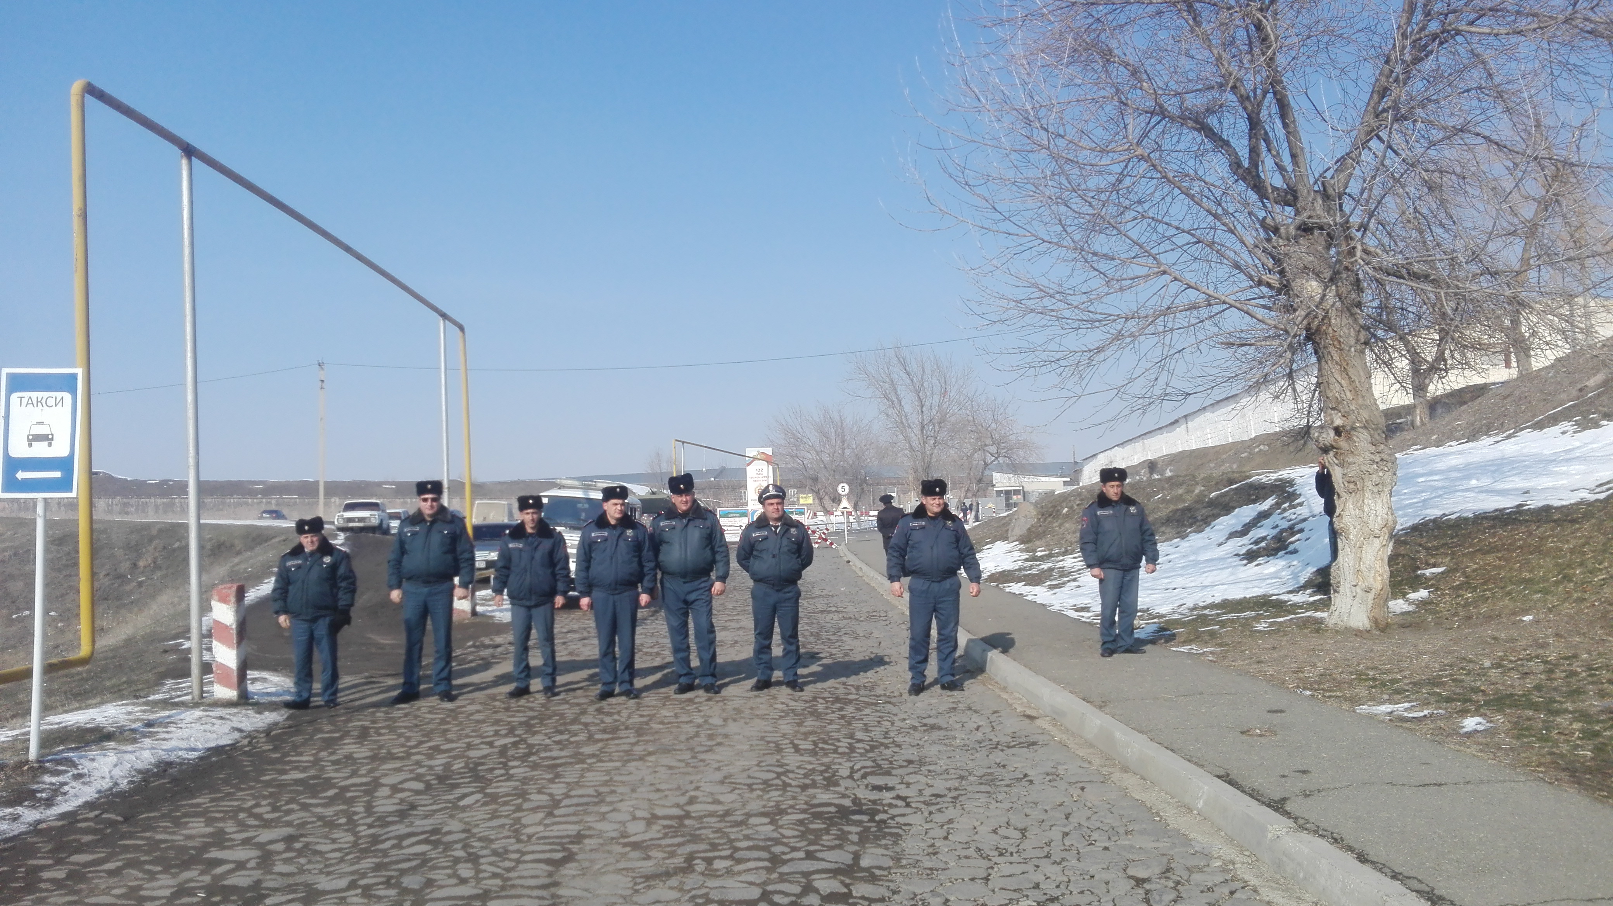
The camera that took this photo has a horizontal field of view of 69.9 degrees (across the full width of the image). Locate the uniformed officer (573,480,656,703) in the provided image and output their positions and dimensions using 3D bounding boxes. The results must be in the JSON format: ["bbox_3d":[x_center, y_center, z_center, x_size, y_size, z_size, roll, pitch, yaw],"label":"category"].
[{"bbox_3d":[-1.668,1.212,10.050,0.692,1.846,0.420,-1,-2,-8],"label":"uniformed officer"}]

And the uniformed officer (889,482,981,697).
[{"bbox_3d":[1.080,1.139,9.750,0.770,1.810,0.400,-2,-3,0],"label":"uniformed officer"}]

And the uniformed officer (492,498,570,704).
[{"bbox_3d":[-2.392,1.251,10.050,0.670,1.750,0.380,-2,-3,-7],"label":"uniformed officer"}]

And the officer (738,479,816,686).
[{"bbox_3d":[-0.271,1.180,10.150,0.666,1.799,0.420,-2,-2,-3],"label":"officer"}]

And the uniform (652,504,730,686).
[{"bbox_3d":[-1.014,1.241,10.100,0.674,1.599,0.380,-1,-2,-6],"label":"uniform"}]

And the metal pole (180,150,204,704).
[{"bbox_3d":[-5.376,-0.253,10.100,0.097,4.848,0.097,-1,-3,-28],"label":"metal pole"}]

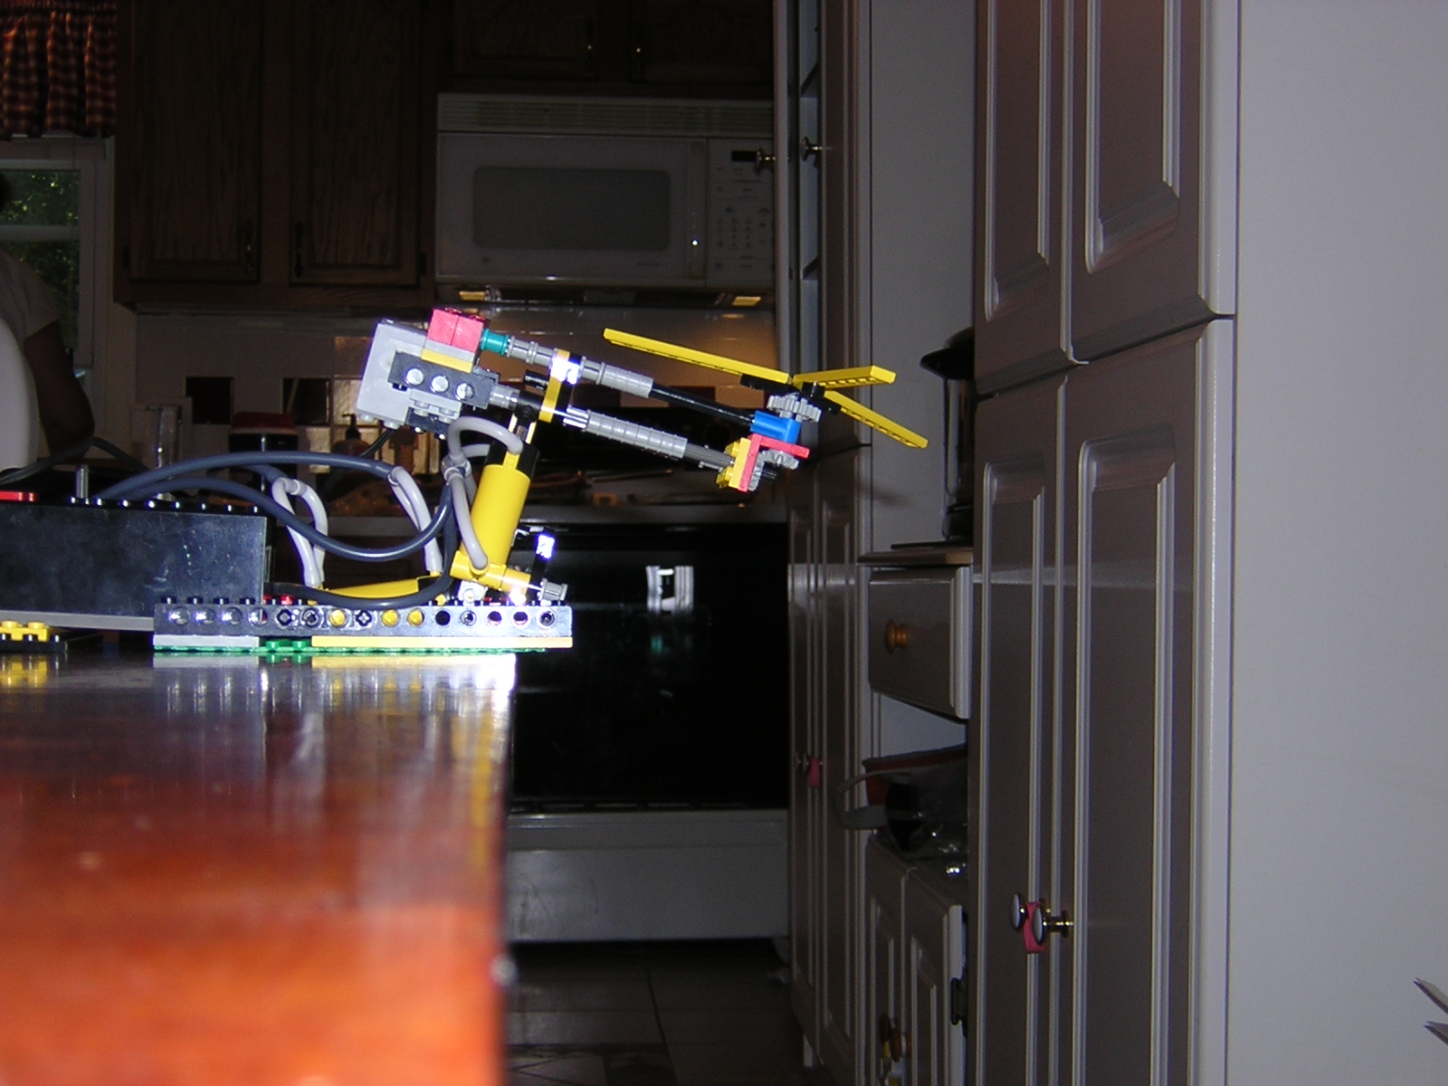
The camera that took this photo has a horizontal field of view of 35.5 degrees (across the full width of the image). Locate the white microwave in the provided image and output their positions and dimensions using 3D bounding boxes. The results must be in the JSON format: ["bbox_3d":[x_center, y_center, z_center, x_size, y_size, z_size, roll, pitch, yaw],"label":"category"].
[{"bbox_3d":[-0.259,-0.763,5.104,0.757,0.412,0.390,0,0,-5],"label":"white microwave"}]

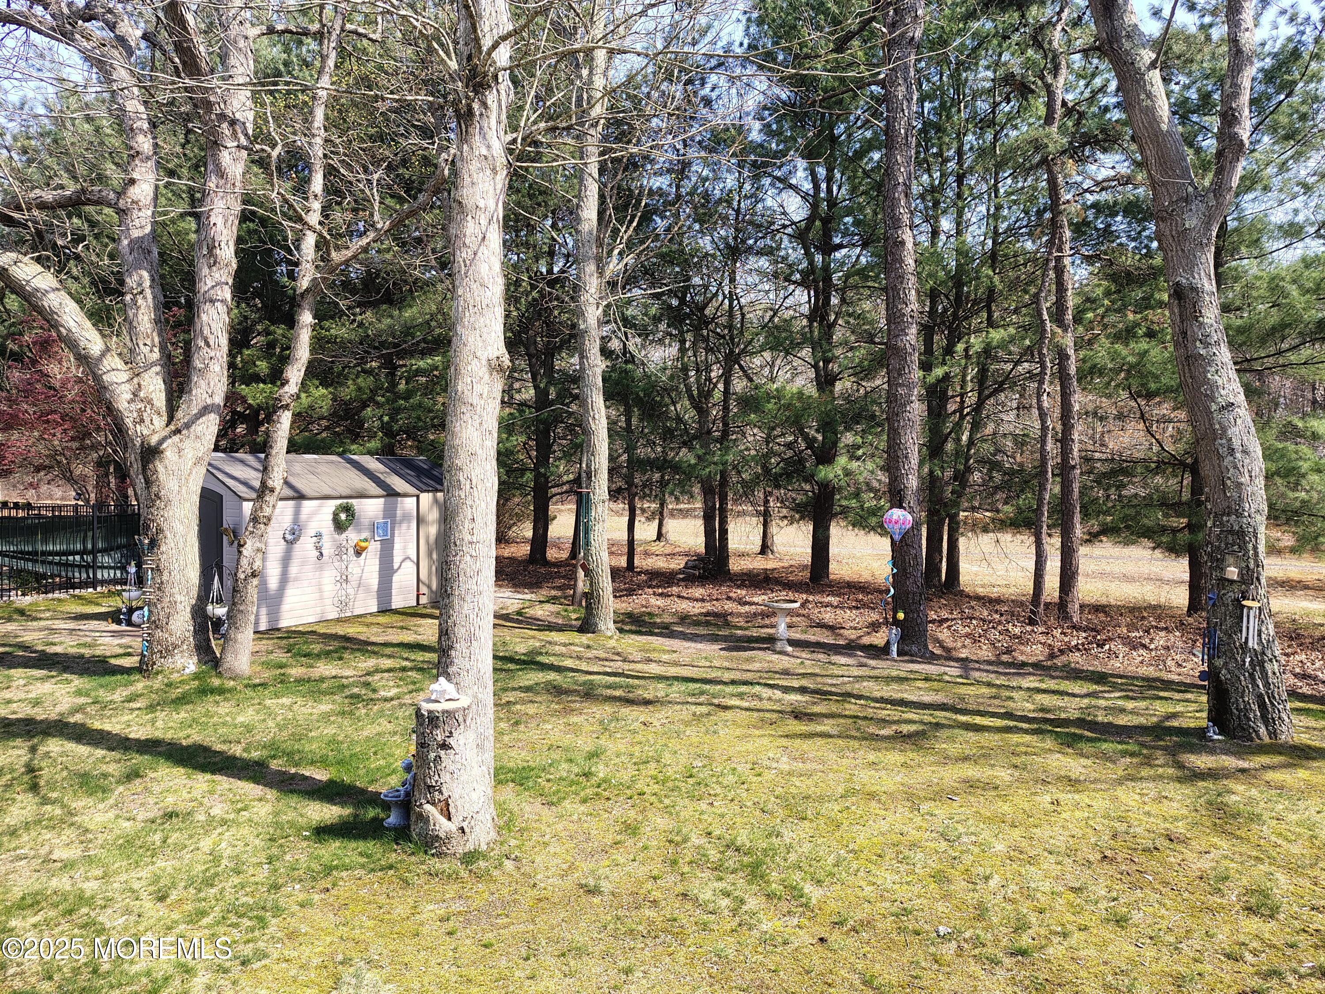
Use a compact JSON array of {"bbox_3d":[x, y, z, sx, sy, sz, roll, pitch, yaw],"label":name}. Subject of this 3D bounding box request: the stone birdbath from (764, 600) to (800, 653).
[{"bbox_3d":[1.487,1.610,11.421,0.455,0.584,0.455,1,2,7],"label":"stone birdbath"}]

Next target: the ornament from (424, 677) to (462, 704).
[{"bbox_3d":[-1.305,1.158,5.514,0.190,0.130,0.140,0,2,-14],"label":"ornament"}]

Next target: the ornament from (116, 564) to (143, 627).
[{"bbox_3d":[-7.520,1.381,12.988,0.420,0.861,0.380,-1,2,-30],"label":"ornament"}]

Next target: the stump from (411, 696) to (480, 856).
[{"bbox_3d":[-1.299,1.643,5.475,0.400,0.836,0.400,0,2,-13],"label":"stump"}]

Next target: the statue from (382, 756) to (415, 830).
[{"bbox_3d":[-1.653,1.845,5.783,0.250,0.410,0.240,0,2,-15],"label":"statue"}]

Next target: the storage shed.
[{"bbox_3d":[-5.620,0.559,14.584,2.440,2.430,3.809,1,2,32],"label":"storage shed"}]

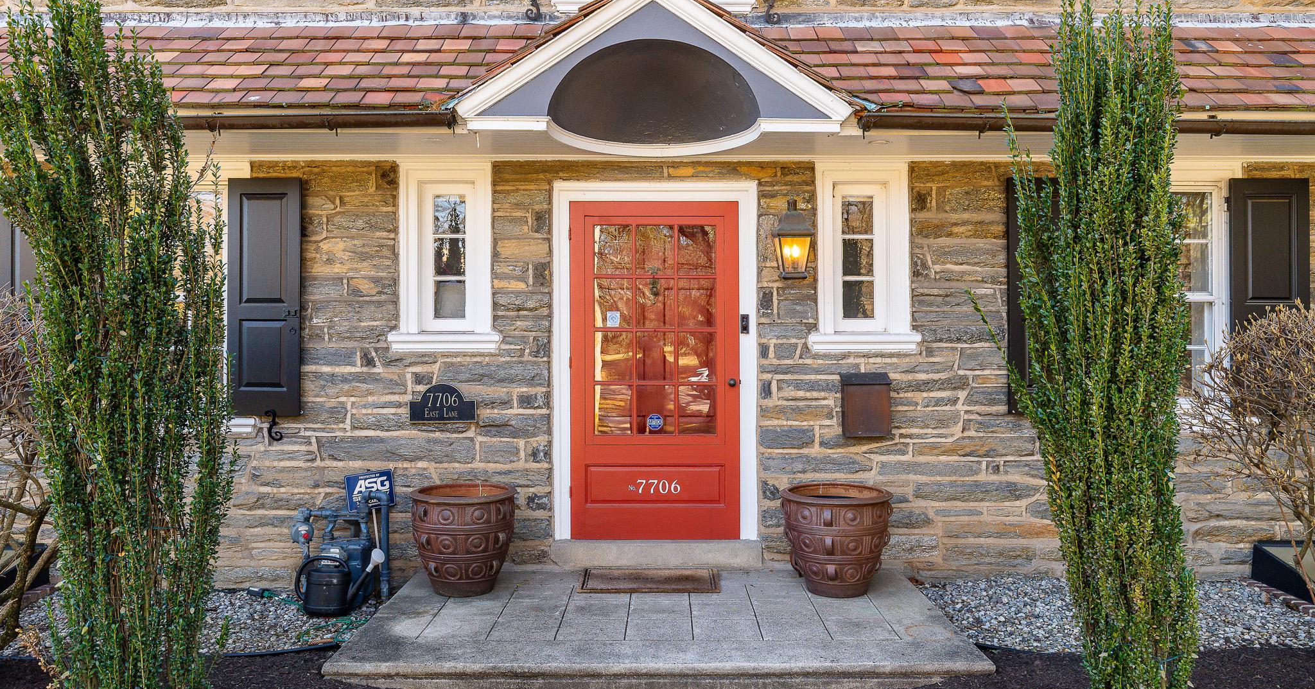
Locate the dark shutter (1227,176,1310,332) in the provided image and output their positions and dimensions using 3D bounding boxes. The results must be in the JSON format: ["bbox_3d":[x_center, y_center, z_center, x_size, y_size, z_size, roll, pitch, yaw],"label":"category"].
[{"bbox_3d":[3.615,-0.279,5.180,0.460,1.400,0.040,0,0,4],"label":"dark shutter"}]

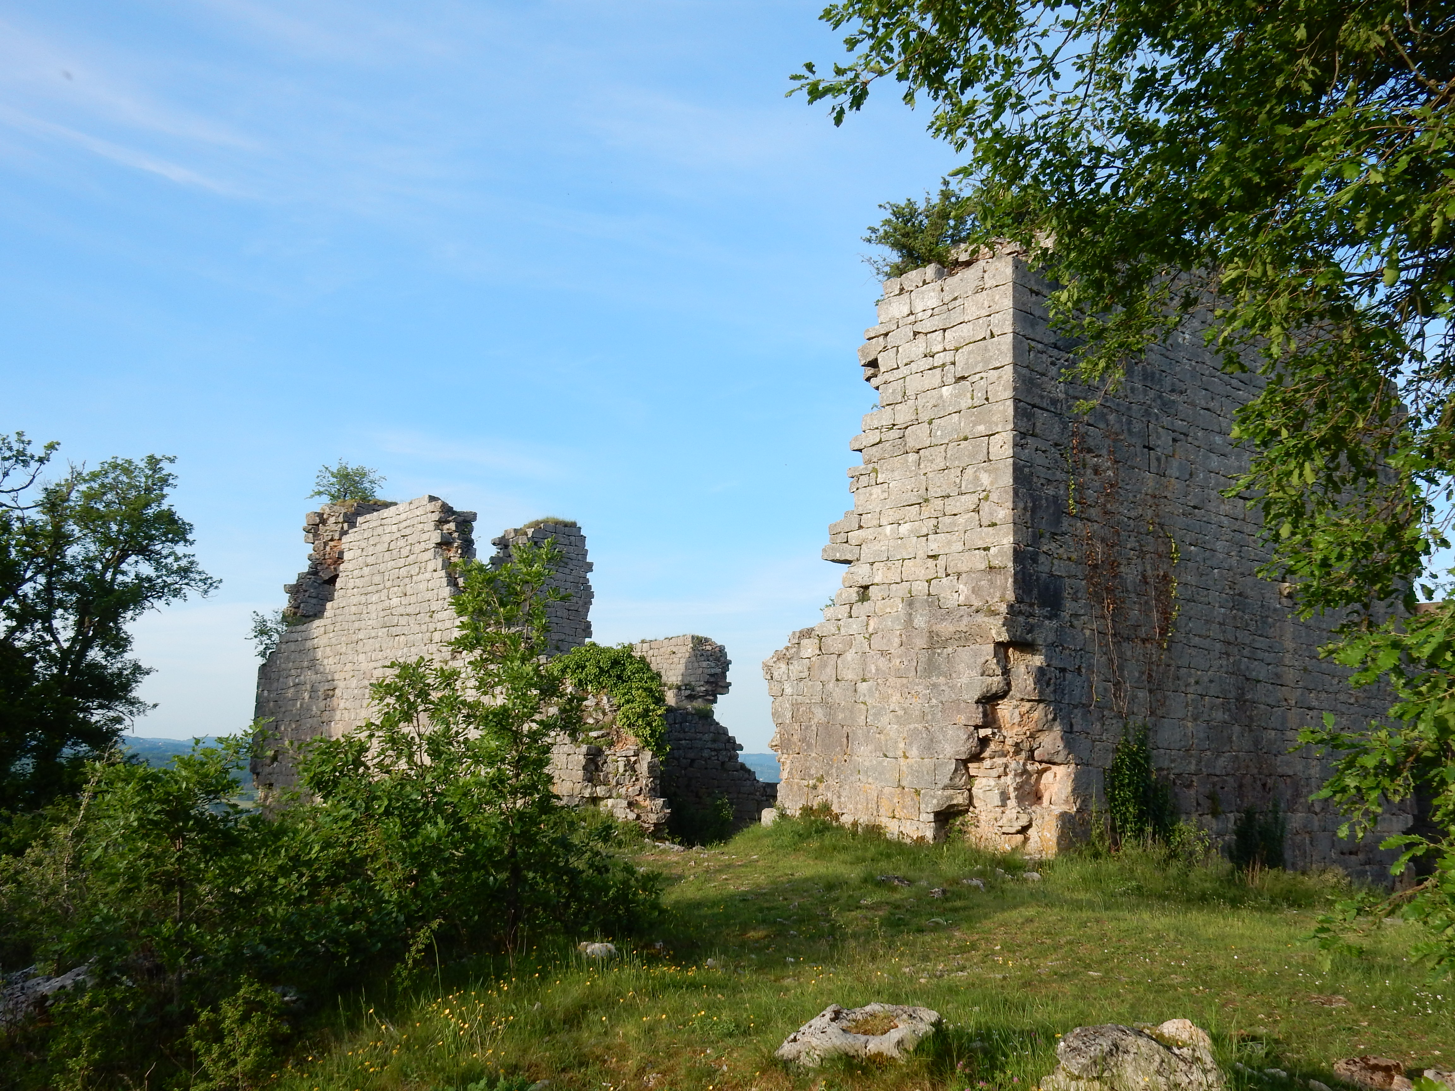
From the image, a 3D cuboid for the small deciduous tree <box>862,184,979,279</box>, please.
[{"bbox_3d":[3.261,-5.289,21.218,1.911,1.377,1.600,2,-10,0],"label":"small deciduous tree"}]

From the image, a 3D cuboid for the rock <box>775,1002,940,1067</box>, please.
[{"bbox_3d":[0.642,2.530,6.595,0.810,0.230,0.580,2,-10,0],"label":"rock"}]

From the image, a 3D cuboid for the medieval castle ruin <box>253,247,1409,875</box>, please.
[{"bbox_3d":[0.253,2.294,31.884,13.300,10.000,26.500,11,-13,-40],"label":"medieval castle ruin"}]

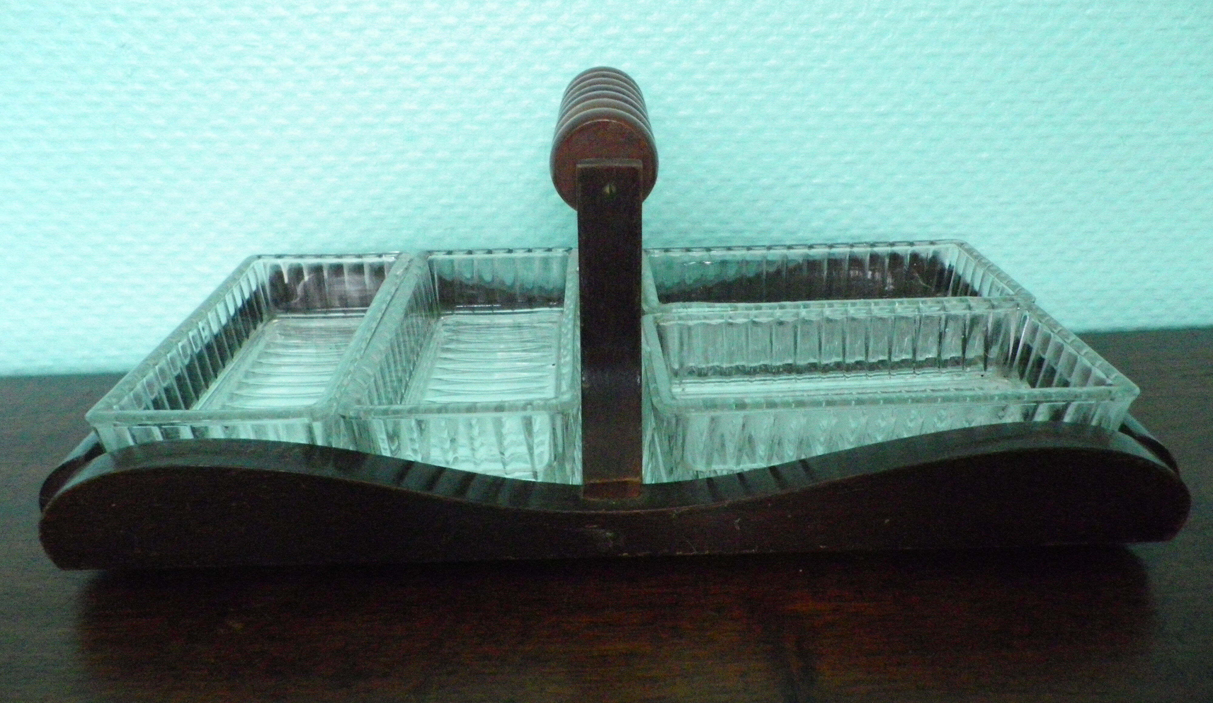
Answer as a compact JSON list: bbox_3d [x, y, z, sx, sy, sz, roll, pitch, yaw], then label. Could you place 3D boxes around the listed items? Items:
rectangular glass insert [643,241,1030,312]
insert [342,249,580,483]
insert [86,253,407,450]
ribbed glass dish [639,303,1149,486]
[{"bbox_3d":[0.086,-0.019,0.405,0.150,0.028,0.070,-2,25,-3],"label":"rectangular glass insert"},{"bbox_3d":[-0.045,0.000,0.362,0.070,0.028,0.150,-1,24,-1],"label":"insert"},{"bbox_3d":[-0.115,0.001,0.354,0.070,0.028,0.150,0,24,-2],"label":"insert"},{"bbox_3d":[0.086,0.013,0.333,0.150,0.028,0.070,-2,26,-4],"label":"ribbed glass dish"}]

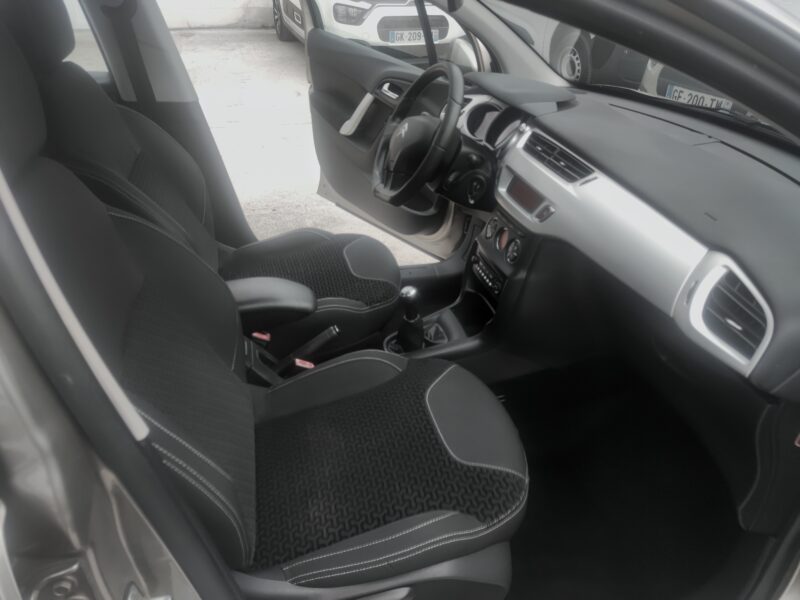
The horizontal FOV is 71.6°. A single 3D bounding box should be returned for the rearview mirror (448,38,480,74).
[{"bbox_3d":[0.232,-0.851,1.979,0.110,0.150,0.190,20,37,28],"label":"rearview mirror"}]

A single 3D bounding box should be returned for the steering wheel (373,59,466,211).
[{"bbox_3d":[0.050,-0.406,1.384,0.095,0.360,0.375,18,24,-27],"label":"steering wheel"}]

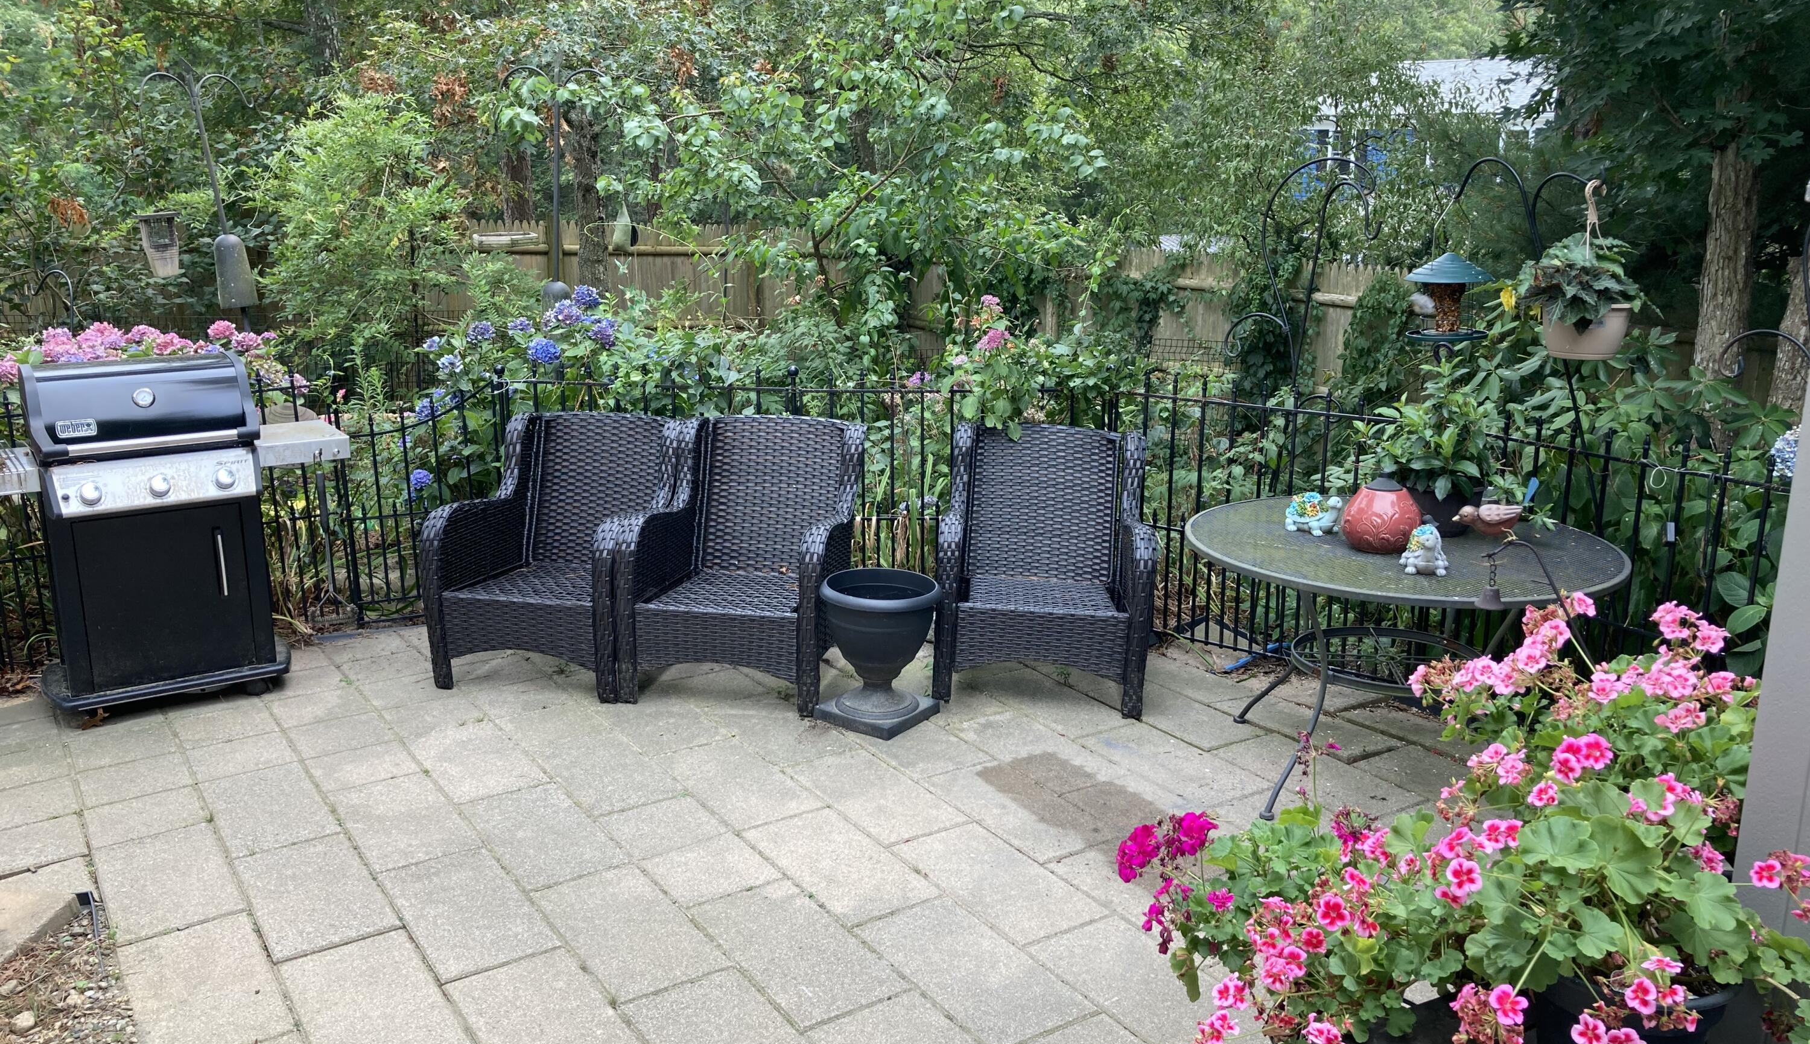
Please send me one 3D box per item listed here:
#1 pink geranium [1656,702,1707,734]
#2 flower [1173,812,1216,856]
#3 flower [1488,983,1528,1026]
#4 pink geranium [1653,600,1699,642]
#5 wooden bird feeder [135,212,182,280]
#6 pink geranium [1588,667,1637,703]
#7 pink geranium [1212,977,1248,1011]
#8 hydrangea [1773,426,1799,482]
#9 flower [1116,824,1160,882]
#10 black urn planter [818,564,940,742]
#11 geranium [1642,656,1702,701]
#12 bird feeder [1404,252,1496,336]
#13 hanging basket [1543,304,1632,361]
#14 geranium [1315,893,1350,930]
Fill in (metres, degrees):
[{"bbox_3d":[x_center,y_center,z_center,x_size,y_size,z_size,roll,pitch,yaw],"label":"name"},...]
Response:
[{"bbox_3d":[1.460,0.368,2.750,0.090,0.048,0.065,9,17,29],"label":"pink geranium"},{"bbox_3d":[0.482,0.520,2.440,0.069,0.063,0.062,3,15,12],"label":"flower"},{"bbox_3d":[0.877,0.702,2.130,0.058,0.060,0.040,7,16,24],"label":"flower"},{"bbox_3d":[1.475,0.191,2.800,0.086,0.076,0.075,8,17,28],"label":"pink geranium"},{"bbox_3d":[-3.461,-1.284,6.800,0.190,0.310,0.130,-11,19,-38],"label":"wooden bird feeder"},{"bbox_3d":[1.313,0.303,2.720,0.088,0.055,0.062,8,16,26],"label":"pink geranium"},{"bbox_3d":[0.521,0.753,2.340,0.056,0.047,0.045,4,15,14],"label":"pink geranium"},{"bbox_3d":[2.562,-0.195,4.200,0.165,0.158,0.165,9,17,31],"label":"hydrangea"},{"bbox_3d":[0.386,0.547,2.420,0.072,0.083,0.068,3,15,10],"label":"flower"},{"bbox_3d":[-0.085,0.429,4.849,0.405,0.455,0.405,11,18,36],"label":"black urn planter"},{"bbox_3d":[1.450,0.296,2.770,0.114,0.086,0.090,8,17,28],"label":"geranium"},{"bbox_3d":[1.757,-0.727,4.720,0.275,0.275,0.275,6,16,20],"label":"bird feeder"},{"bbox_3d":[2.099,-0.582,4.500,0.272,0.170,0.272,7,16,24],"label":"hanging basket"},{"bbox_3d":[0.667,0.607,2.280,0.053,0.049,0.040,5,15,17],"label":"geranium"}]

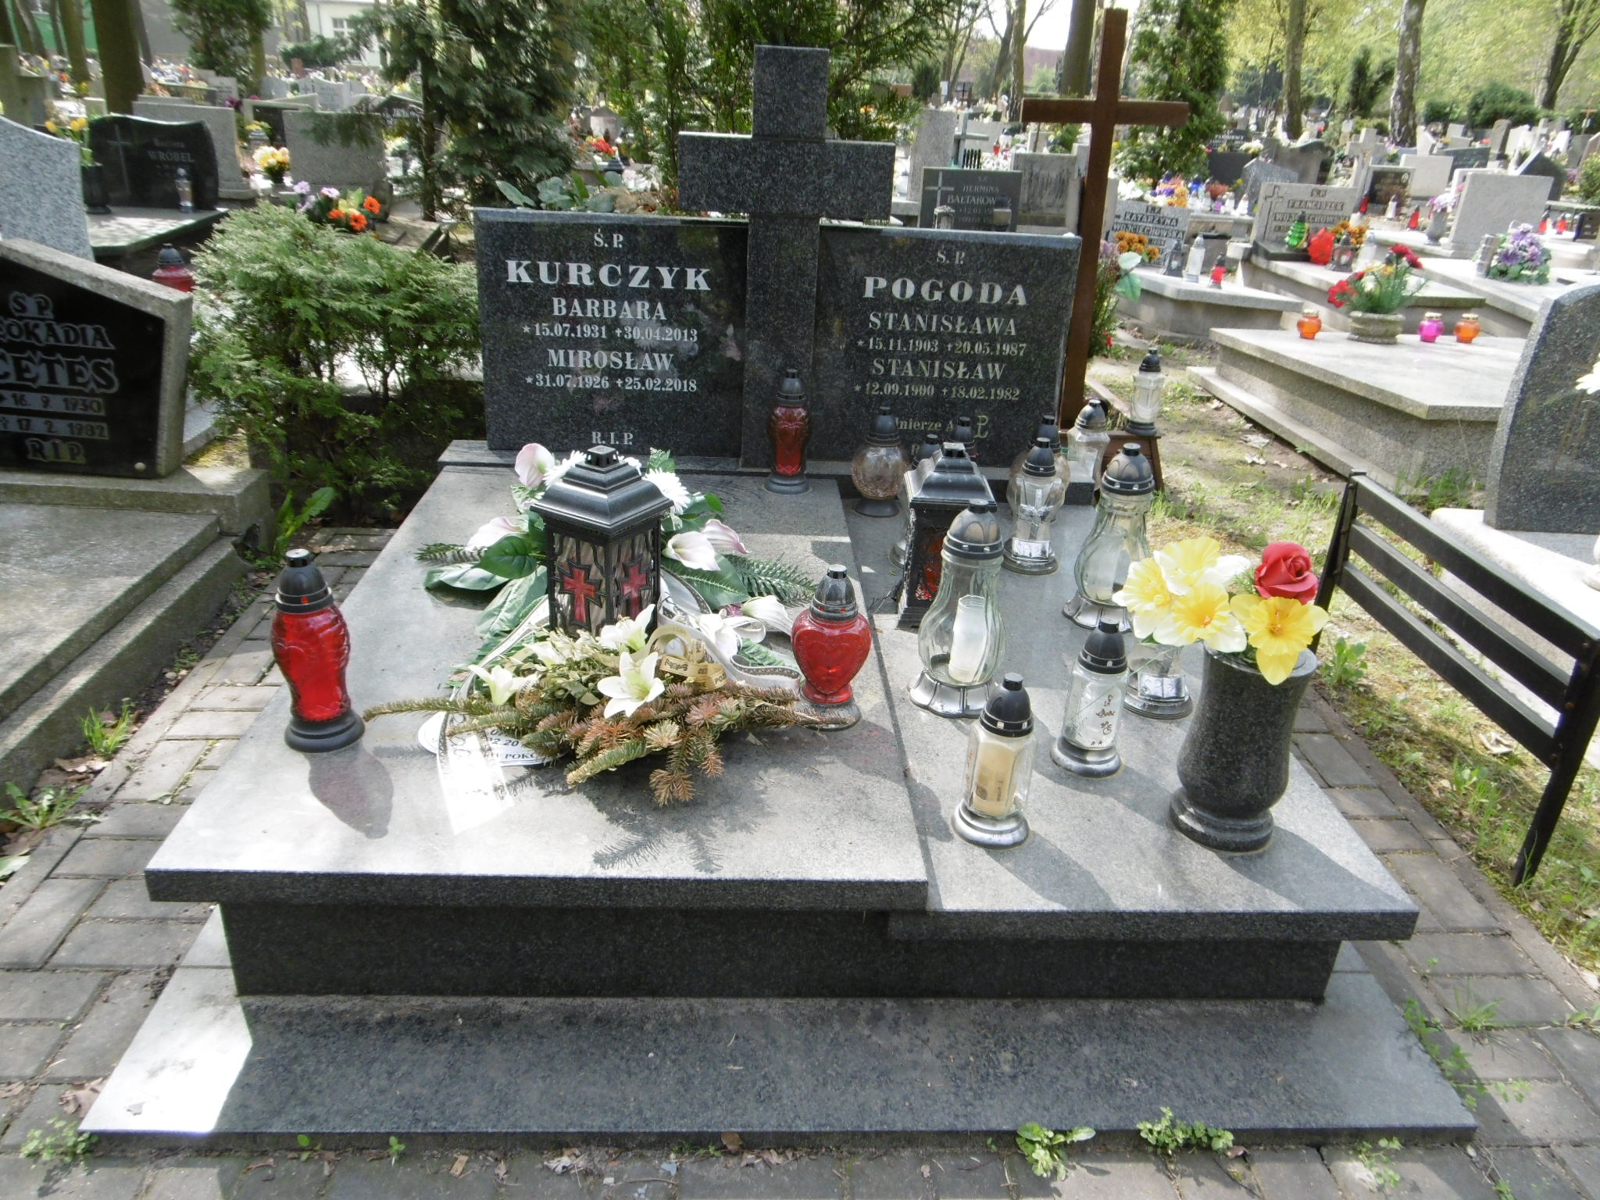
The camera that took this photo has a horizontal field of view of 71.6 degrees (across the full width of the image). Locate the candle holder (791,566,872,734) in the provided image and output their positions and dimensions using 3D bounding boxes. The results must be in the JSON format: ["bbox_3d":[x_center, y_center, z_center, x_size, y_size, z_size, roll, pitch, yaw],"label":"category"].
[{"bbox_3d":[0.055,0.070,1.802,0.127,0.265,0.117,4,24,2],"label":"candle holder"}]

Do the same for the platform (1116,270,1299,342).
[{"bbox_3d":[2.570,-1.901,7.129,0.780,0.300,1.150,5,24,4],"label":"platform"}]

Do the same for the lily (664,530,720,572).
[{"bbox_3d":[-0.215,-0.098,2.209,0.098,0.062,0.072,18,29,30],"label":"lily"}]

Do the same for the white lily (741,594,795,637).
[{"bbox_3d":[-0.060,0.027,2.050,0.102,0.057,0.070,10,26,16],"label":"white lily"}]

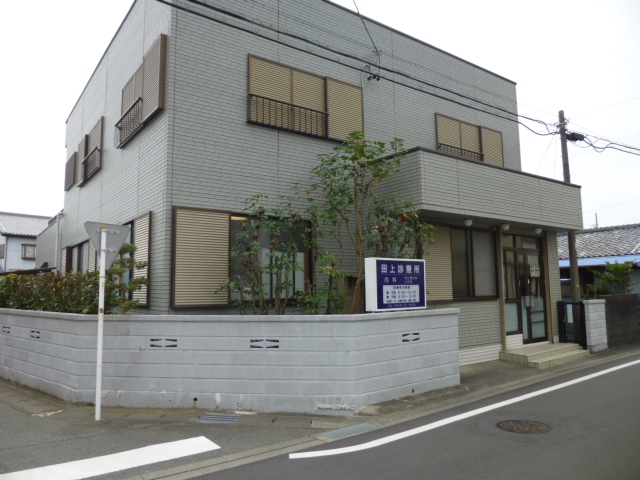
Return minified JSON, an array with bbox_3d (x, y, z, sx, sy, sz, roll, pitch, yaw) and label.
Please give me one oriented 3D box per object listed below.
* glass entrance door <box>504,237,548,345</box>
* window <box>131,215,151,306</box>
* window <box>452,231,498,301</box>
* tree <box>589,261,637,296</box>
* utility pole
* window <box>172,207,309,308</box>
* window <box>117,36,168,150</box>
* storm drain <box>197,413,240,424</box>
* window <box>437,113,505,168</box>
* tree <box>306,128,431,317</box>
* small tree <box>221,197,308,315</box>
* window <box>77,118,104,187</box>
[{"bbox_3d":[4.902,1.191,10.990,1.753,2.561,0.138,3,-6,-36],"label":"glass entrance door"},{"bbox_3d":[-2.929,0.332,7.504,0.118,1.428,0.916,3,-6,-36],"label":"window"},{"bbox_3d":[3.219,0.506,9.620,1.458,1.433,0.118,3,-6,-36],"label":"window"},{"bbox_3d":[8.729,1.440,13.718,1.300,1.663,1.150,0,-5,0],"label":"tree"},{"bbox_3d":[6.869,-0.440,12.666,0.240,6.428,0.240,-1,-6,0],"label":"utility pole"},{"bbox_3d":[-1.080,0.292,7.051,2.285,1.438,0.158,3,-6,-36],"label":"window"},{"bbox_3d":[-3.114,-2.423,7.879,0.207,1.133,2.344,3,-6,-36],"label":"window"},{"bbox_3d":[-1.332,2.360,6.069,0.509,0.040,0.377,-1,-5,10],"label":"storm drain"},{"bbox_3d":[3.524,-2.188,10.626,2.453,1.024,0.148,3,-6,-36],"label":"window"},{"bbox_3d":[0.775,0.165,7.030,1.850,3.688,1.500,0,-5,0],"label":"tree"},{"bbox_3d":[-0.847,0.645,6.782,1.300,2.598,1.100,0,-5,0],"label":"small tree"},{"bbox_3d":[-5.797,-2.152,11.576,0.207,1.172,2.512,3,-6,-36],"label":"window"}]

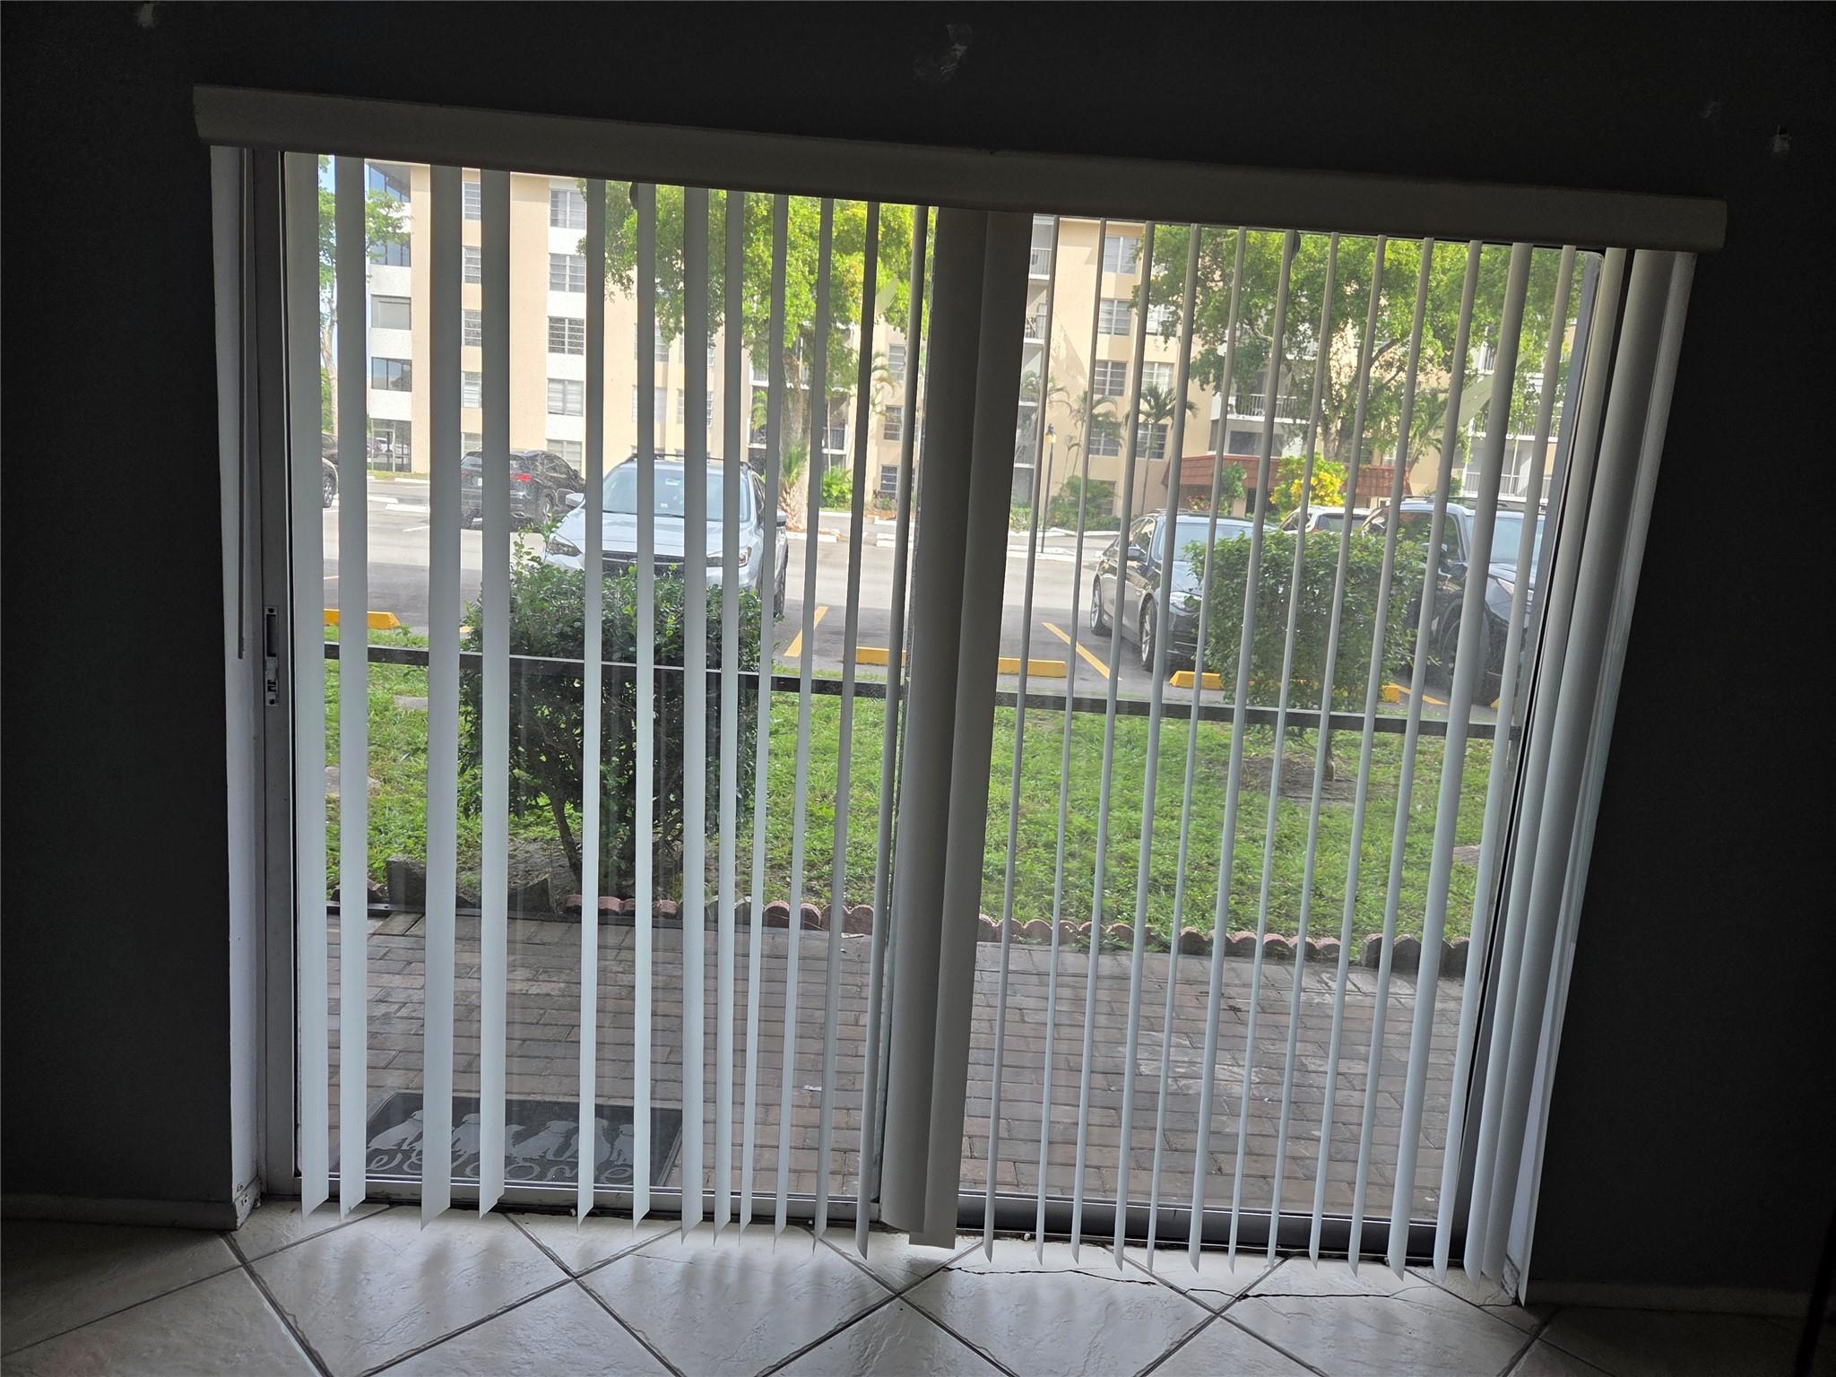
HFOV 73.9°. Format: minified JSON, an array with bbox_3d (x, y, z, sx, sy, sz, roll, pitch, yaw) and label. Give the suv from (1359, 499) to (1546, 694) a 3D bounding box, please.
[{"bbox_3d":[5.560,-0.921,11.714,1.820,1.720,4.610,3,9,-2],"label":"suv"}]

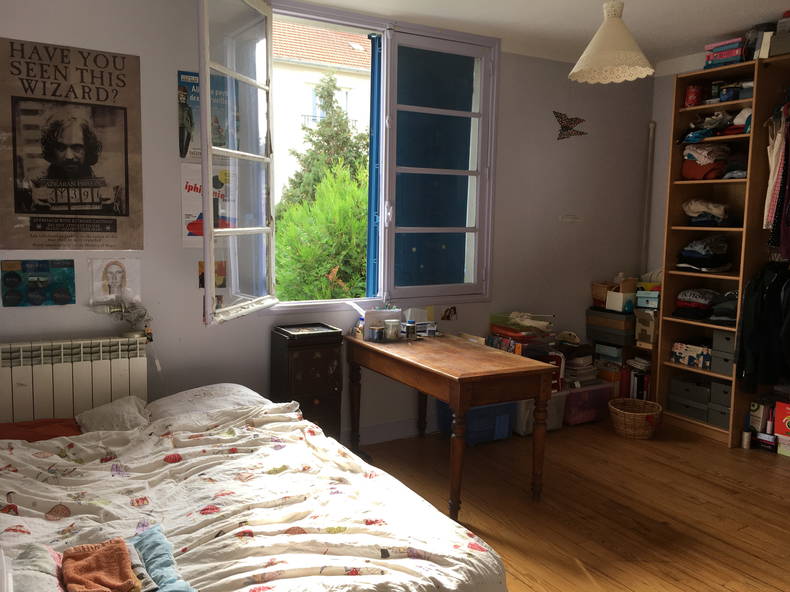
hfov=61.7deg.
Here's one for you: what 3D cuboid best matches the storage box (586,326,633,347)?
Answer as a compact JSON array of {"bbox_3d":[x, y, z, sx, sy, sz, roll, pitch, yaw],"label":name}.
[{"bbox_3d":[1.456,0.268,4.427,0.150,0.105,0.325,-3,7,-31],"label":"storage box"}]

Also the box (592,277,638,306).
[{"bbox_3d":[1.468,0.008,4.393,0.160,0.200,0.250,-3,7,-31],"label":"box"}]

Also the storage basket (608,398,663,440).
[{"bbox_3d":[1.514,0.780,4.178,0.335,0.174,0.335,-2,7,-25],"label":"storage basket"}]

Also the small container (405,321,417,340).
[{"bbox_3d":[0.091,0.192,3.742,0.053,0.104,0.053,-2,7,-28],"label":"small container"}]

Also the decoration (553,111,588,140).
[{"bbox_3d":[1.195,-1.135,4.435,0.322,0.186,0.035,-2,7,-28],"label":"decoration"}]

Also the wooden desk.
[{"bbox_3d":[0.232,0.605,3.472,0.568,0.669,1.166,-2,7,-28],"label":"wooden desk"}]

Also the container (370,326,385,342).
[{"bbox_3d":[-0.097,0.209,3.691,0.076,0.078,0.076,1,6,0],"label":"container"}]

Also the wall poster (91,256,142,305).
[{"bbox_3d":[-1.346,-0.070,3.187,0.227,0.219,0.012,-2,7,-28],"label":"wall poster"}]

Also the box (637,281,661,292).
[{"bbox_3d":[1.724,-0.061,4.400,0.140,0.070,0.190,-3,7,-31],"label":"box"}]

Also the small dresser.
[{"bbox_3d":[-0.472,0.543,3.549,0.300,0.735,0.285,-3,7,-29],"label":"small dresser"}]

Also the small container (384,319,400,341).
[{"bbox_3d":[-0.013,0.190,3.753,0.083,0.104,0.083,1,6,0],"label":"small container"}]

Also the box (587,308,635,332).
[{"bbox_3d":[1.457,0.161,4.415,0.150,0.110,0.325,-3,7,-31],"label":"box"}]

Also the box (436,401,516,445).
[{"bbox_3d":[0.519,0.751,4.127,0.392,0.251,0.291,-2,7,-28],"label":"box"}]

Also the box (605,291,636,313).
[{"bbox_3d":[1.523,0.036,4.450,0.126,0.119,0.141,-2,7,-28],"label":"box"}]

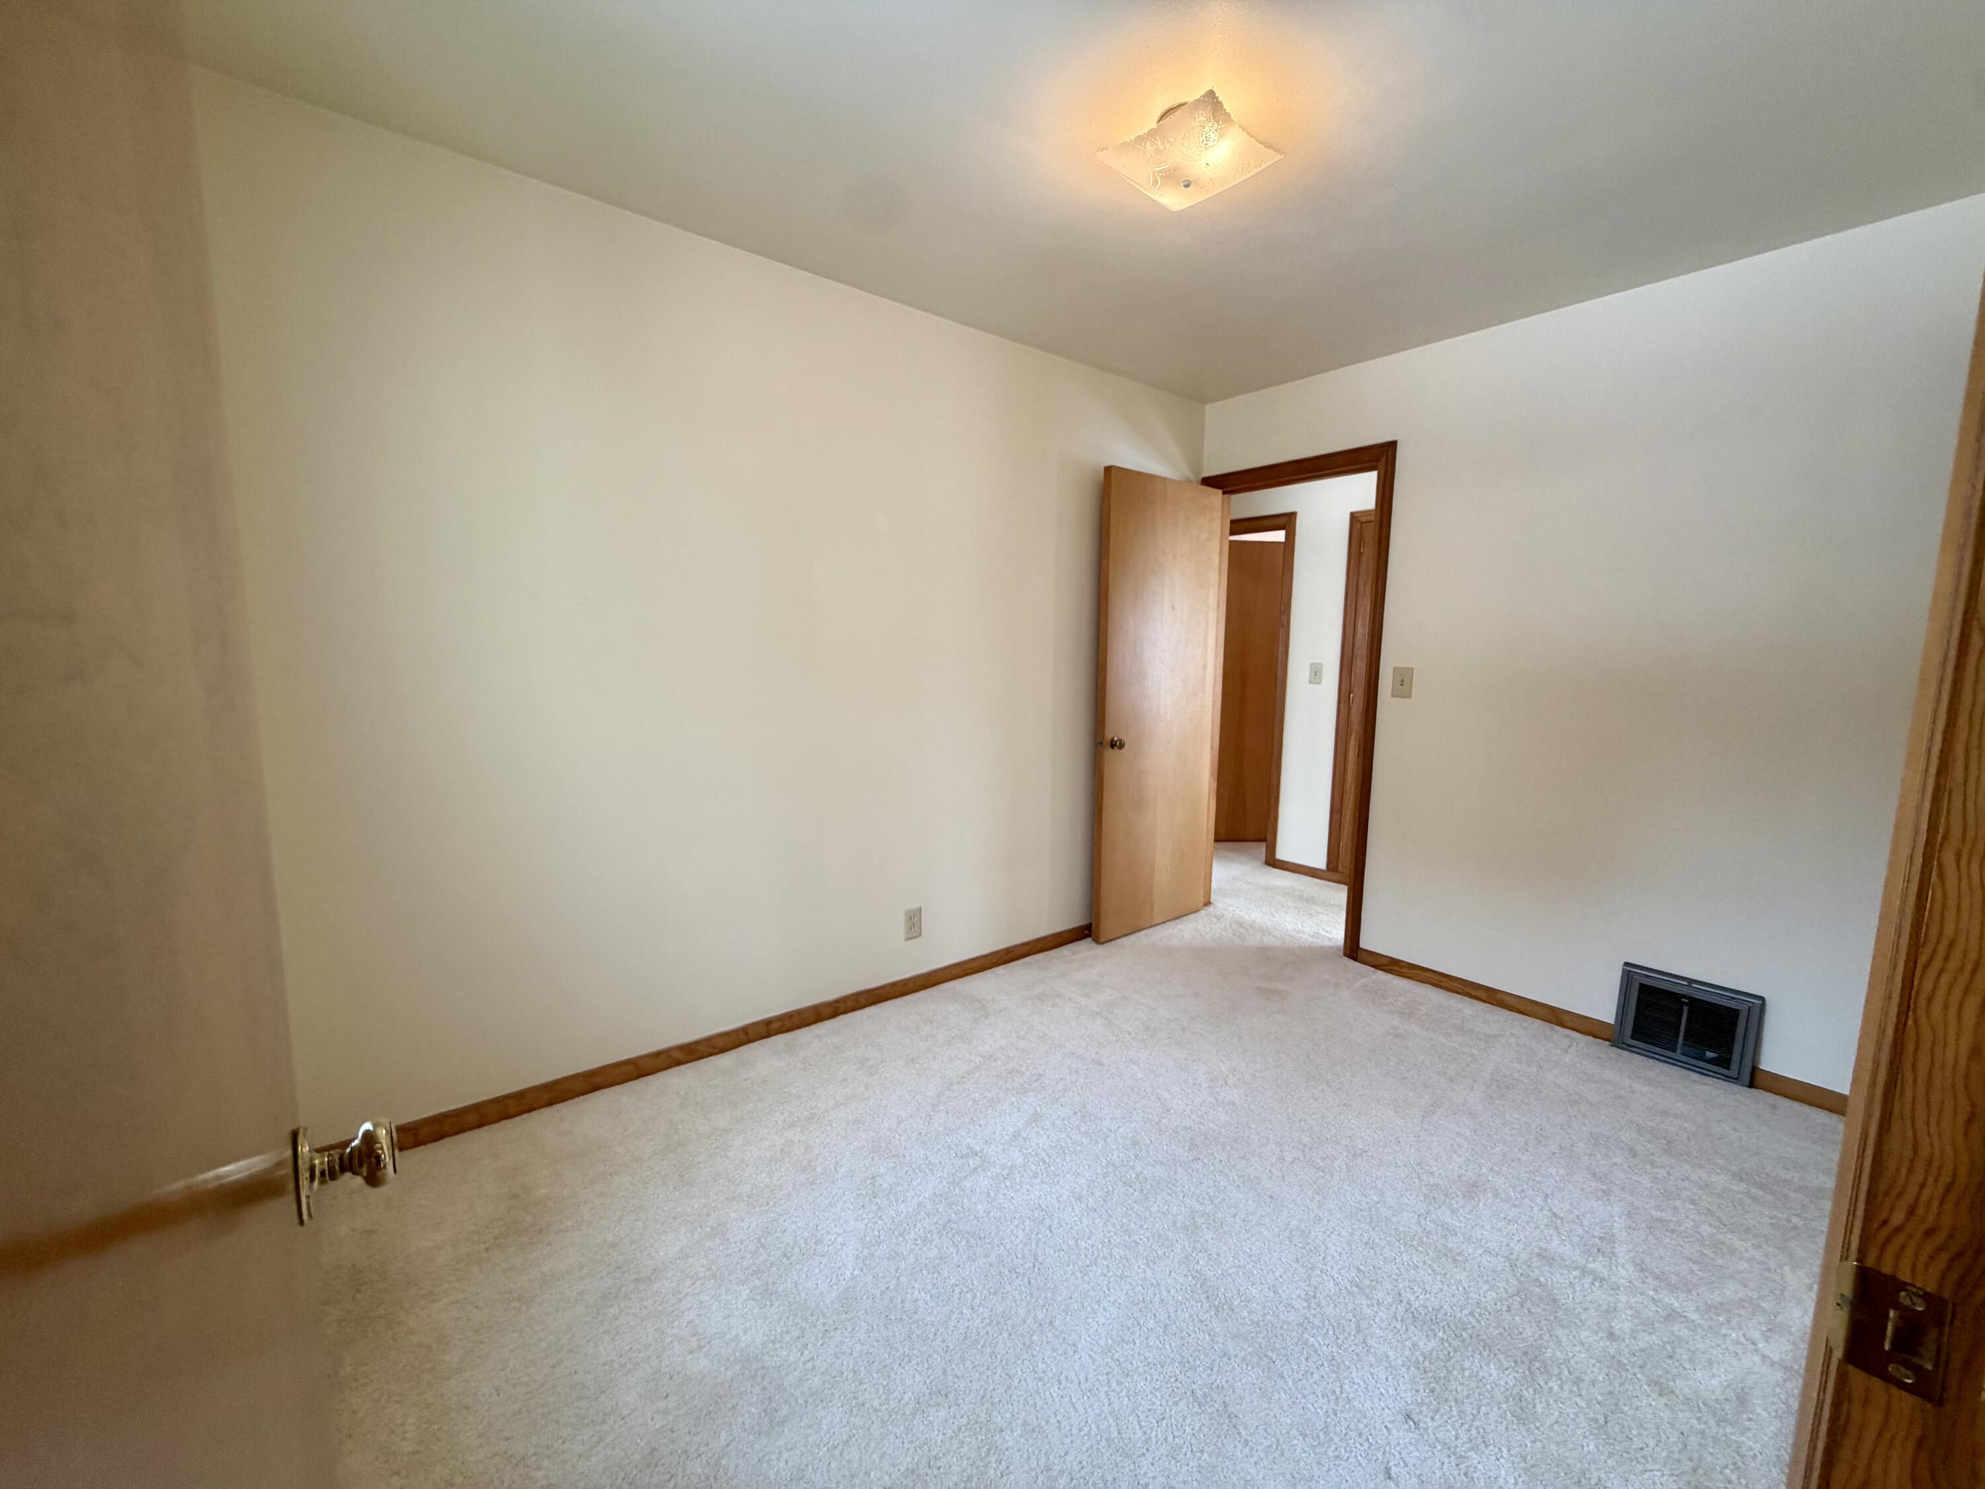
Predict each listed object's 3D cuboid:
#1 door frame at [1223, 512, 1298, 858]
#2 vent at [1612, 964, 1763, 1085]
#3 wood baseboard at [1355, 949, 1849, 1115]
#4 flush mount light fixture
[{"bbox_3d":[1.508,-0.346,5.049,0.120,2.088,0.800,-5,9,-39],"label":"door frame"},{"bbox_3d":[2.193,0.880,2.539,0.040,0.283,0.333,-5,9,-39],"label":"vent"},{"bbox_3d":[2.006,0.957,2.806,0.016,0.062,1.470,-5,9,-39],"label":"wood baseboard"},{"bbox_3d":[0.444,-1.304,1.796,0.305,0.115,0.305,-6,10,-43],"label":"flush mount light fixture"}]

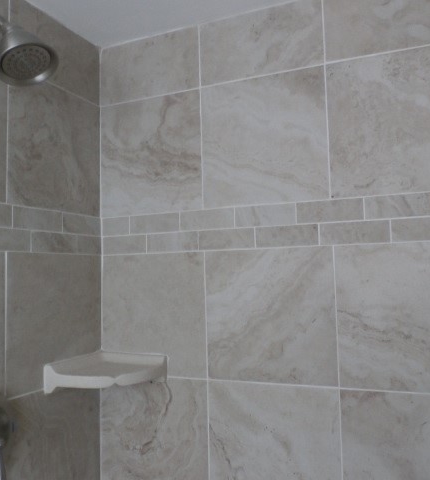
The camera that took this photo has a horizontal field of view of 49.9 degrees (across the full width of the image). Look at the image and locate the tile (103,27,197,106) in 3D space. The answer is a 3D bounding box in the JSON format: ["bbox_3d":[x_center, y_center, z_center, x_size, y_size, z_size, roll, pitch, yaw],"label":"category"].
[{"bbox_3d":[-0.185,-0.481,1.302,0.321,0.173,0.012,-3,-4,23],"label":"tile"}]

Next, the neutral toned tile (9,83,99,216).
[{"bbox_3d":[-0.392,-0.226,1.161,0.011,0.313,0.310,-3,-5,26],"label":"neutral toned tile"}]

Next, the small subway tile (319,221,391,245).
[{"bbox_3d":[0.311,-0.015,1.028,0.149,0.049,0.011,-3,-4,23],"label":"small subway tile"}]

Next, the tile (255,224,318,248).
[{"bbox_3d":[0.172,-0.008,1.097,0.151,0.050,0.011,-3,-4,23],"label":"tile"}]

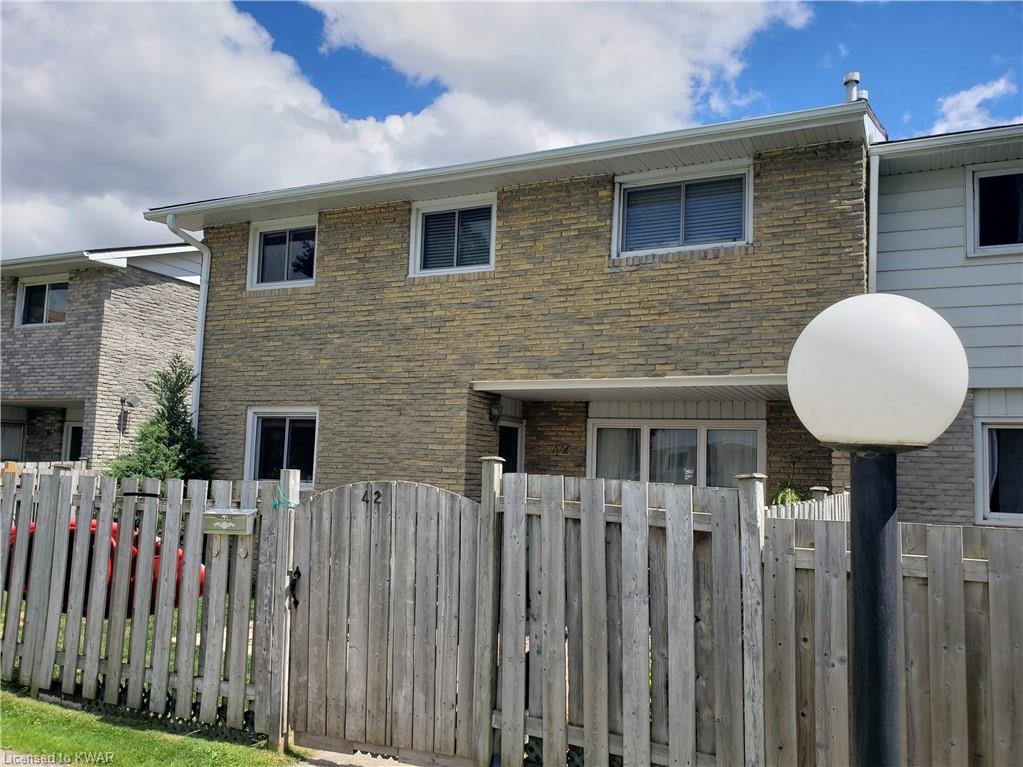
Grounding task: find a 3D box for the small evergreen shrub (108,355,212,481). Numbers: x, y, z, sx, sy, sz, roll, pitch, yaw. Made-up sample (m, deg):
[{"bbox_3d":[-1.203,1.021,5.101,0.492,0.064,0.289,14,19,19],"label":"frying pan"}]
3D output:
[{"bbox_3d":[-4.829,1.040,10.562,1.420,2.800,1.420,-1,-5,25],"label":"small evergreen shrub"}]

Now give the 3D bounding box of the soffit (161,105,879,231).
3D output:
[{"bbox_3d":[-0.864,-2.461,9.403,9.500,0.170,0.660,-1,-5,25],"label":"soffit"}]

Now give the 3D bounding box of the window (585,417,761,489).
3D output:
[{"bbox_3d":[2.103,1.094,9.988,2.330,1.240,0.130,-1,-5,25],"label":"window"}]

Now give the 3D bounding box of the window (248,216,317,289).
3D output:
[{"bbox_3d":[-3.217,-1.823,10.847,1.230,1.000,0.130,-1,-5,25],"label":"window"}]

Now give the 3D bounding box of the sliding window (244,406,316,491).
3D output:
[{"bbox_3d":[-3.139,0.900,10.553,1.220,1.110,0.130,-1,-5,25],"label":"sliding window"}]

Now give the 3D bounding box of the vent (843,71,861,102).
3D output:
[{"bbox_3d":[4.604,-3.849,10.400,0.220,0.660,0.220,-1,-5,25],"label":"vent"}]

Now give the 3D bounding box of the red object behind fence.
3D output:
[{"bbox_3d":[-4.323,1.941,8.326,1.850,0.780,1.100,-1,-5,25],"label":"red object behind fence"}]

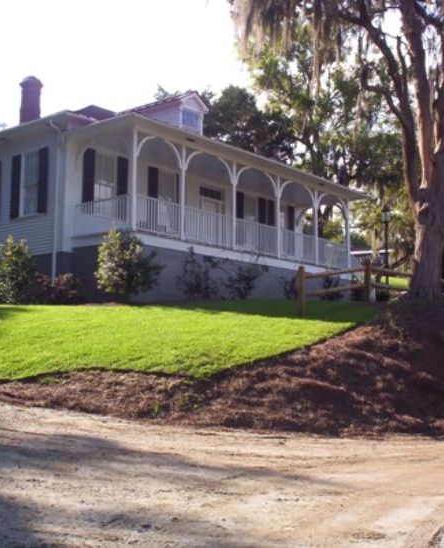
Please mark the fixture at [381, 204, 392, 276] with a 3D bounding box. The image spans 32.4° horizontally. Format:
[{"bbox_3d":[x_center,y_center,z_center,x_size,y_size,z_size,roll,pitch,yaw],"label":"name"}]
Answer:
[{"bbox_3d":[5.743,-0.899,26.687,0.290,3.103,0.290,0,-7,0],"label":"fixture"}]

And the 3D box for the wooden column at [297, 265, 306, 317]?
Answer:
[{"bbox_3d":[1.562,0.328,15.061,0.140,1.019,0.140,5,-9,-36],"label":"wooden column"}]

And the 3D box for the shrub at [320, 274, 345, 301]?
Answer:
[{"bbox_3d":[3.614,0.450,25.048,0.779,0.839,0.820,-5,-9,40],"label":"shrub"}]

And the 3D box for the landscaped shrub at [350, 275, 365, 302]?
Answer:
[{"bbox_3d":[4.708,0.509,26.421,0.646,0.955,0.680,0,-7,0],"label":"landscaped shrub"}]

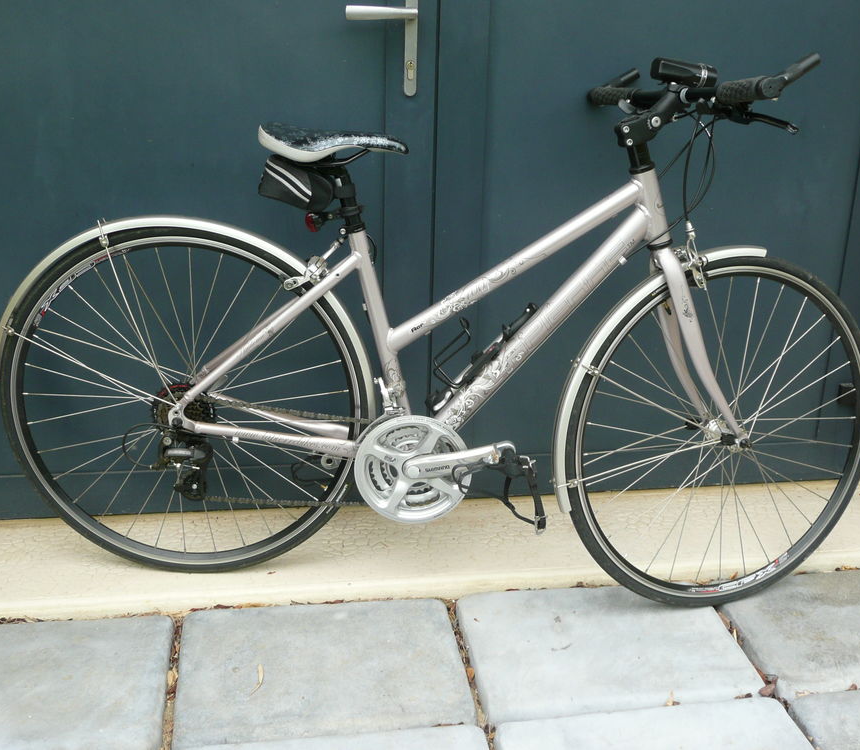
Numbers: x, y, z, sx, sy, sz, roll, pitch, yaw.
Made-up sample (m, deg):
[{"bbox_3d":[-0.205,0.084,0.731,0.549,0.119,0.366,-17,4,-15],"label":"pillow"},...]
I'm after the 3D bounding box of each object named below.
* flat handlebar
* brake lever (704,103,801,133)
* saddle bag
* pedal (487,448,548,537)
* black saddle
[{"bbox_3d":[0.449,-0.507,1.806,0.121,0.077,0.574,-5,14,-18],"label":"flat handlebar"},{"bbox_3d":[0.513,-0.408,1.652,0.058,0.050,0.159,-9,16,-30],"label":"brake lever"},{"bbox_3d":[-0.223,-0.329,1.782,0.126,0.081,0.076,15,18,-5],"label":"saddle bag"},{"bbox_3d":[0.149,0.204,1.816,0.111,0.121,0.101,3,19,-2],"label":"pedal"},{"bbox_3d":[-0.160,-0.395,1.760,0.258,0.062,0.149,3,19,-2],"label":"black saddle"}]

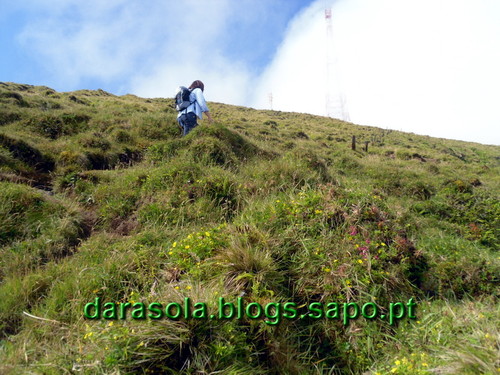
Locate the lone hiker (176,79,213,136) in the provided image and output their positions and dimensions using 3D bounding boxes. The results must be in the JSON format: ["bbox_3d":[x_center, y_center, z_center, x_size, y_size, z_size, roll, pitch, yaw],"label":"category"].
[{"bbox_3d":[-0.930,-1.100,6.800,0.640,1.500,0.540,10,-17,-40],"label":"lone hiker"}]

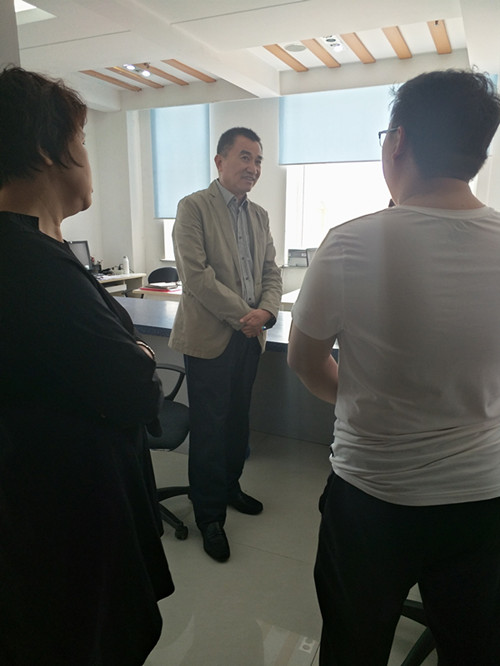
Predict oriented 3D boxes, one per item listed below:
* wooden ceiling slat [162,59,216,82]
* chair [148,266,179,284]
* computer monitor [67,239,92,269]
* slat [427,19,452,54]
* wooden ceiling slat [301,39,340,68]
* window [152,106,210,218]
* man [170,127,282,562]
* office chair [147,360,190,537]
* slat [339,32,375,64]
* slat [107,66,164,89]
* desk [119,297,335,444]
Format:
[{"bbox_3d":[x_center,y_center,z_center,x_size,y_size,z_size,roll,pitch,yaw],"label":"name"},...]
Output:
[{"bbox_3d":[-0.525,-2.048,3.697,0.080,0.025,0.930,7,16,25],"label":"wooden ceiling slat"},{"bbox_3d":[-0.892,-0.153,4.444,0.590,0.880,0.580,7,16,25],"label":"chair"},{"bbox_3d":[-1.620,-0.609,4.228,0.170,0.360,0.440,10,18,33],"label":"computer monitor"},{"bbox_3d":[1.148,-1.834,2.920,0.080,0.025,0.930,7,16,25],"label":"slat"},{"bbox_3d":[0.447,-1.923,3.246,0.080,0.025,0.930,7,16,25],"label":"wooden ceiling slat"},{"bbox_3d":[-0.654,-1.625,4.575,0.645,1.050,0.050,7,16,24],"label":"window"},{"bbox_3d":[-0.082,0.063,1.968,0.500,1.680,0.370,-12,19,-39],"label":"man"},{"bbox_3d":[-0.437,0.427,2.189,0.580,0.880,0.590,7,16,25],"label":"office chair"},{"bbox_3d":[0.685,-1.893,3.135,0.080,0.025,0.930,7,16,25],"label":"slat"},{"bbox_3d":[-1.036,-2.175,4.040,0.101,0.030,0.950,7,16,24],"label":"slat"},{"bbox_3d":[-0.249,0.303,2.805,2.200,0.790,0.630,7,16,24],"label":"desk"}]

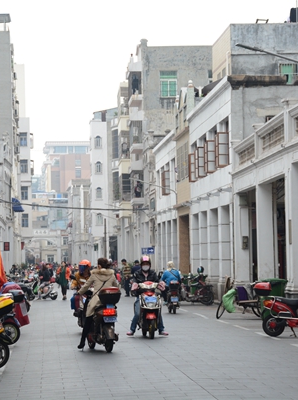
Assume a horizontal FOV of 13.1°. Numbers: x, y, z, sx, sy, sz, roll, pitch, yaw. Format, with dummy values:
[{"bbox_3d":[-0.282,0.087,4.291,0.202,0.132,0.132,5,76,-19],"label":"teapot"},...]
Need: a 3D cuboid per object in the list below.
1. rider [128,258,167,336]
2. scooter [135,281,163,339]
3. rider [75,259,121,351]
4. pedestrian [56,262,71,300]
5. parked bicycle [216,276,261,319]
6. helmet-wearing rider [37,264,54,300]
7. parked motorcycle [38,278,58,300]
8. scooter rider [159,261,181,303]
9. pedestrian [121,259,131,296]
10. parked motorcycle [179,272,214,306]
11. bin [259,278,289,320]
[{"bbox_3d":[-0.029,1.859,25.150,0.800,1.550,0.750,0,-3,-4],"label":"rider"},{"bbox_3d":[0.002,2.076,24.800,0.650,1.080,1.720,0,-3,-4],"label":"scooter"},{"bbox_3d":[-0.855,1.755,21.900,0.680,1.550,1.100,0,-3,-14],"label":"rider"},{"bbox_3d":[-3.470,3.310,53.200,0.540,1.600,0.400,0,-3,-5],"label":"pedestrian"},{"bbox_3d":[2.530,2.680,35.300,1.700,1.050,0.650,1,-3,-22],"label":"parked bicycle"},{"bbox_3d":[-4.279,3.388,54.000,0.720,1.550,0.580,-3,-4,34],"label":"helmet-wearing rider"},{"bbox_3d":[-4.360,3.640,54.500,1.650,1.080,0.620,-3,-4,38],"label":"parked motorcycle"},{"bbox_3d":[0.625,2.374,37.300,0.620,1.280,0.720,0,-3,-4],"label":"scooter rider"},{"bbox_3d":[-0.985,3.495,58.200,0.470,1.710,0.360,-3,-4,41],"label":"pedestrian"},{"bbox_3d":[1.480,3.200,46.600,1.800,1.100,0.680,-2,-3,19],"label":"parked motorcycle"},{"bbox_3d":[3.096,2.436,32.200,0.660,1.050,0.600,0,-3,-4],"label":"bin"}]

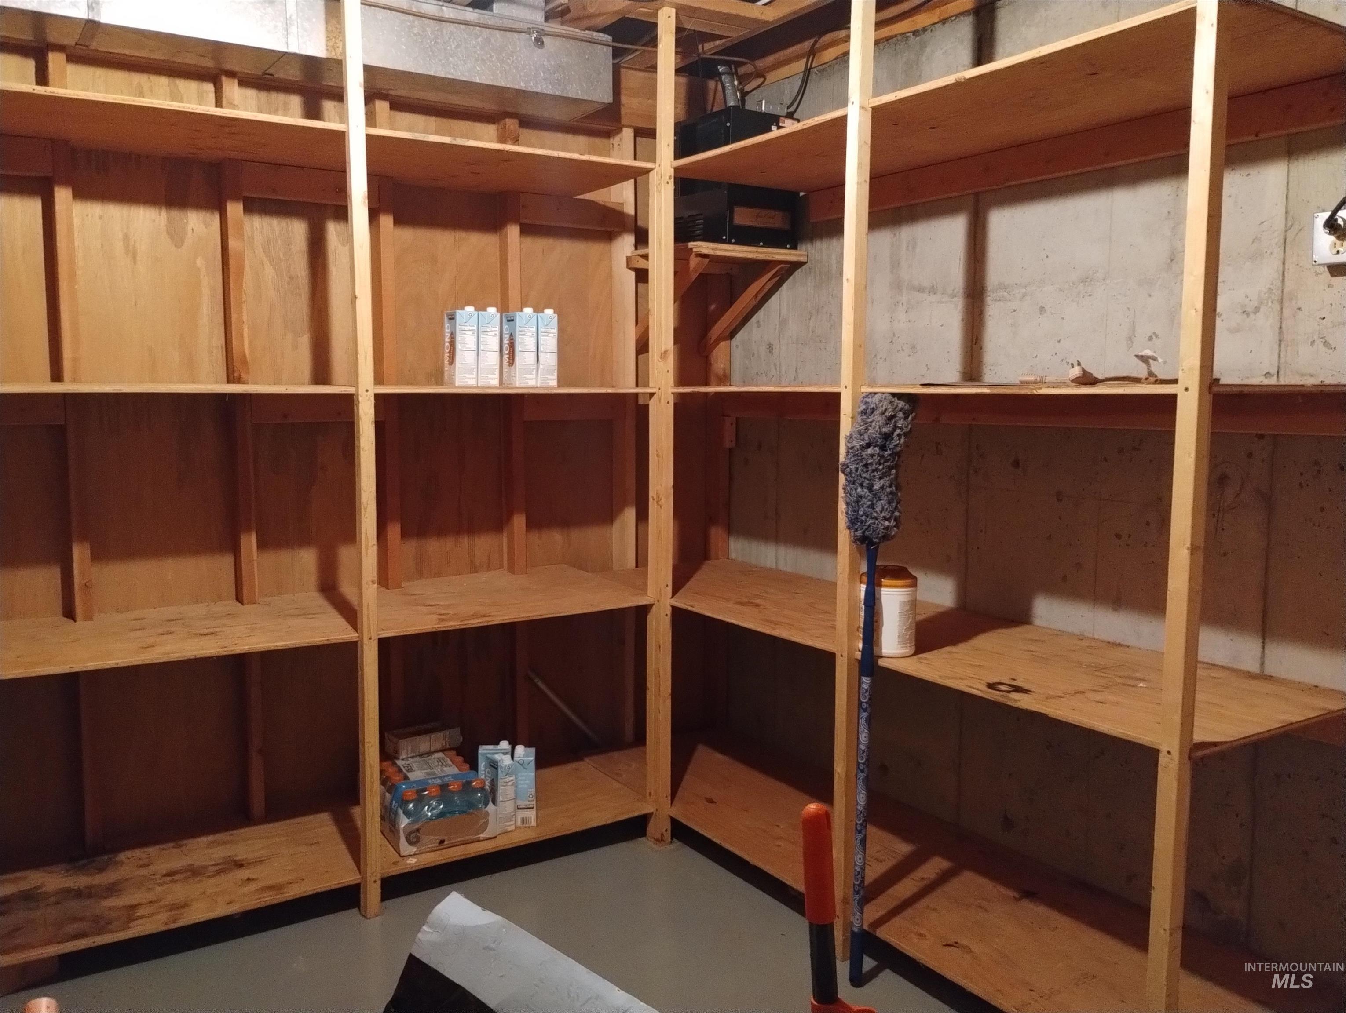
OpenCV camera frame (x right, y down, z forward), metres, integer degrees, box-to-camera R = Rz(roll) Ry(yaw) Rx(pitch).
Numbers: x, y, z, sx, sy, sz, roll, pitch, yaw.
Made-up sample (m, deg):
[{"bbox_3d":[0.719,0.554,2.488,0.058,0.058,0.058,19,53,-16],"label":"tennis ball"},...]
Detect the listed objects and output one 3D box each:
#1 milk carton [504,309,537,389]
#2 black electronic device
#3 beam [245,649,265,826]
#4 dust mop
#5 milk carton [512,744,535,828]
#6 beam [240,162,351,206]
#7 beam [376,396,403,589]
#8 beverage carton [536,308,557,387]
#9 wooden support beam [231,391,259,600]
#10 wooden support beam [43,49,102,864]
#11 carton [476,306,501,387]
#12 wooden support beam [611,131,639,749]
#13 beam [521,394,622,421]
[{"bbox_3d":[-0.412,-0.428,2.942,0.059,0.211,0.087,-3,7,-32],"label":"milk carton"},{"bbox_3d":[0.192,-1.002,3.457,0.268,0.400,0.325,-4,7,-33],"label":"black electronic device"},{"bbox_3d":[-1.194,0.604,3.092,0.038,0.560,0.089,-4,7,-33],"label":"beam"},{"bbox_3d":[0.434,0.416,2.429,0.130,1.330,0.140,2,4,0],"label":"dust mop"},{"bbox_3d":[-0.412,0.785,3.073,0.058,0.208,0.087,0,6,-4],"label":"milk carton"},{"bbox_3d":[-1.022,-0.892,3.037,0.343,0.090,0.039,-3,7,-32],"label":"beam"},{"bbox_3d":[-0.851,-0.049,3.263,0.038,0.587,0.090,-3,7,-32],"label":"beam"},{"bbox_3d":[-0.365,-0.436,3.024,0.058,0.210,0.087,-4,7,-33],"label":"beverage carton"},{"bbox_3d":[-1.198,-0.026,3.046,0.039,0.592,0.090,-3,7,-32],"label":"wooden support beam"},{"bbox_3d":[-1.533,-0.101,2.799,0.038,2.039,0.089,-4,7,-33],"label":"wooden support beam"},{"bbox_3d":[-0.502,-0.422,2.885,0.059,0.210,0.087,-3,7,-32],"label":"carton"},{"bbox_3d":[-0.173,-0.201,3.676,0.040,2.063,0.090,-3,7,-32],"label":"wooden support beam"},{"bbox_3d":[-0.328,-0.325,3.535,0.360,0.087,0.039,-3,7,-32],"label":"beam"}]

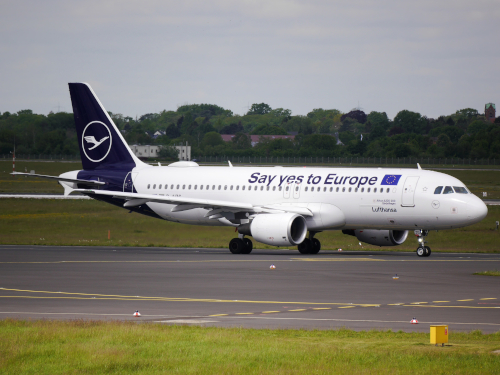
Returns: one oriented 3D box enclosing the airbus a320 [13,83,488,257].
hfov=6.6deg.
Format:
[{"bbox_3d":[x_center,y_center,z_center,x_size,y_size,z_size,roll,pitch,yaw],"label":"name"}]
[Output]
[{"bbox_3d":[1.020,-1.336,296.495,37.570,11.760,34.100,1,1,39],"label":"airbus a320"}]

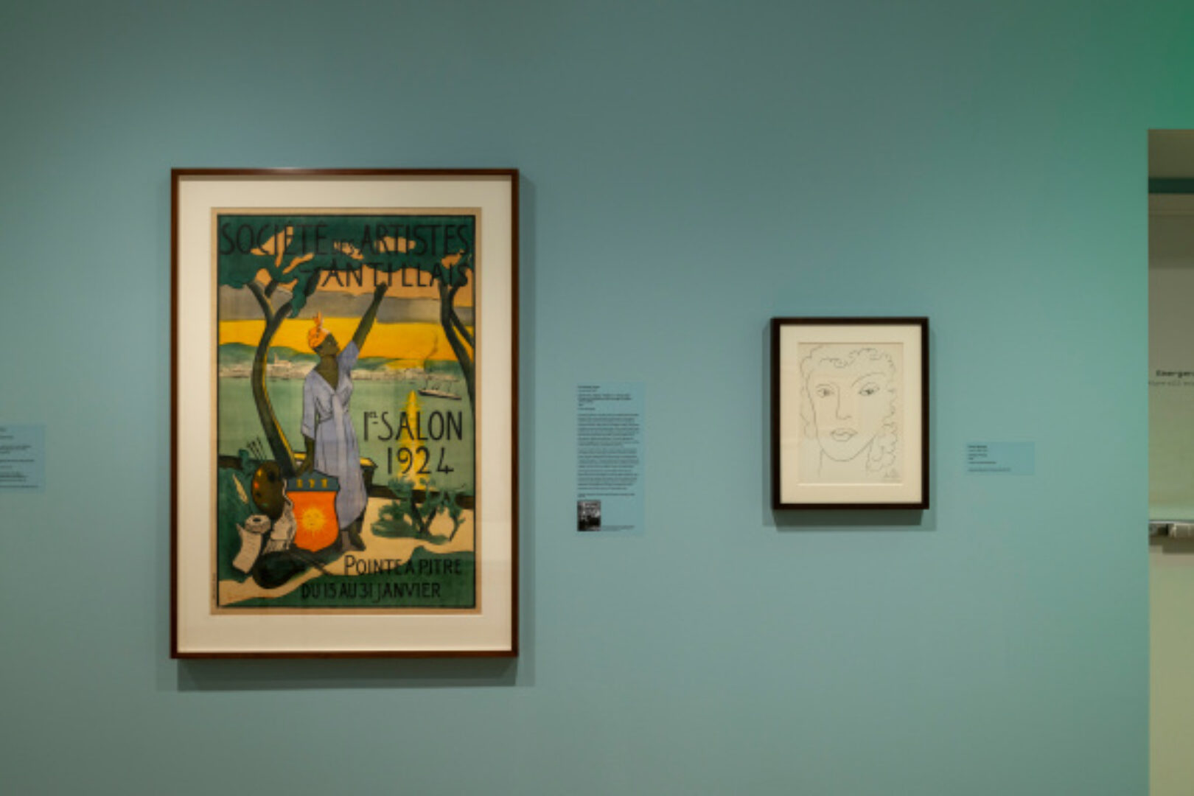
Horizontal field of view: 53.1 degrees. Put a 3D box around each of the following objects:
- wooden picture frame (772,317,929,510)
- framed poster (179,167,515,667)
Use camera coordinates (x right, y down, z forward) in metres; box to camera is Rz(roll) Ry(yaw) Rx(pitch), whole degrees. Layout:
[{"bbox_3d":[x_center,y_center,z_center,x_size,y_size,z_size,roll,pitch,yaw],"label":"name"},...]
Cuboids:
[{"bbox_3d":[0.692,0.042,3.267,0.425,0.523,0.034,0,0,0],"label":"wooden picture frame"},{"bbox_3d":[-0.681,0.042,3.246,0.937,1.320,0.041,0,0,0],"label":"framed poster"}]

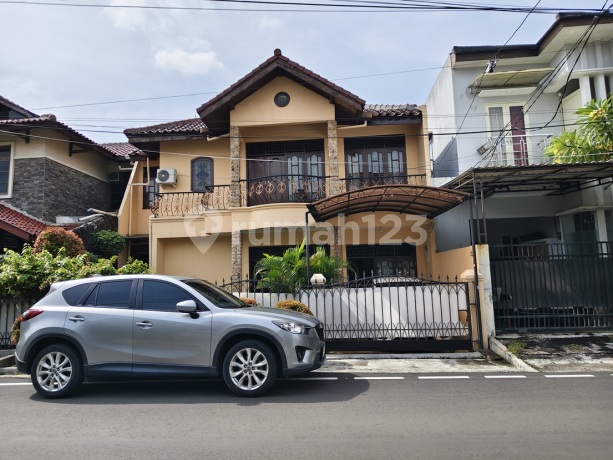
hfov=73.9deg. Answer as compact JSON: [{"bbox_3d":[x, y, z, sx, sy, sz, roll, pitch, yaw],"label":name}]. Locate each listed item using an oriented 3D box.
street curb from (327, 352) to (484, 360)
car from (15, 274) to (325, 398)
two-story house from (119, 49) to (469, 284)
[{"bbox_3d":[1.749,2.314,7.524,2.938,0.090,0.200,-3,-7,7],"label":"street curb"},{"bbox_3d":[-1.988,1.496,6.334,4.550,1.680,1.870,-2,-7,5],"label":"car"},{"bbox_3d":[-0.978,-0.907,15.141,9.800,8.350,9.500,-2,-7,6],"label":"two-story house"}]

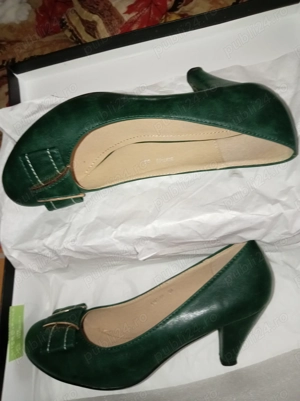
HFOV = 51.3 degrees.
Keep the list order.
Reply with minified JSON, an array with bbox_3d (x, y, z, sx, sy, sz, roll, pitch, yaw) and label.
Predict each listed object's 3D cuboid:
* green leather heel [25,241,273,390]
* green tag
[{"bbox_3d":[-0.006,0.098,0.292,0.236,0.080,0.121,-2,95,5],"label":"green leather heel"},{"bbox_3d":[-0.125,0.124,0.295,0.002,0.024,0.048,-7,75,7],"label":"green tag"}]

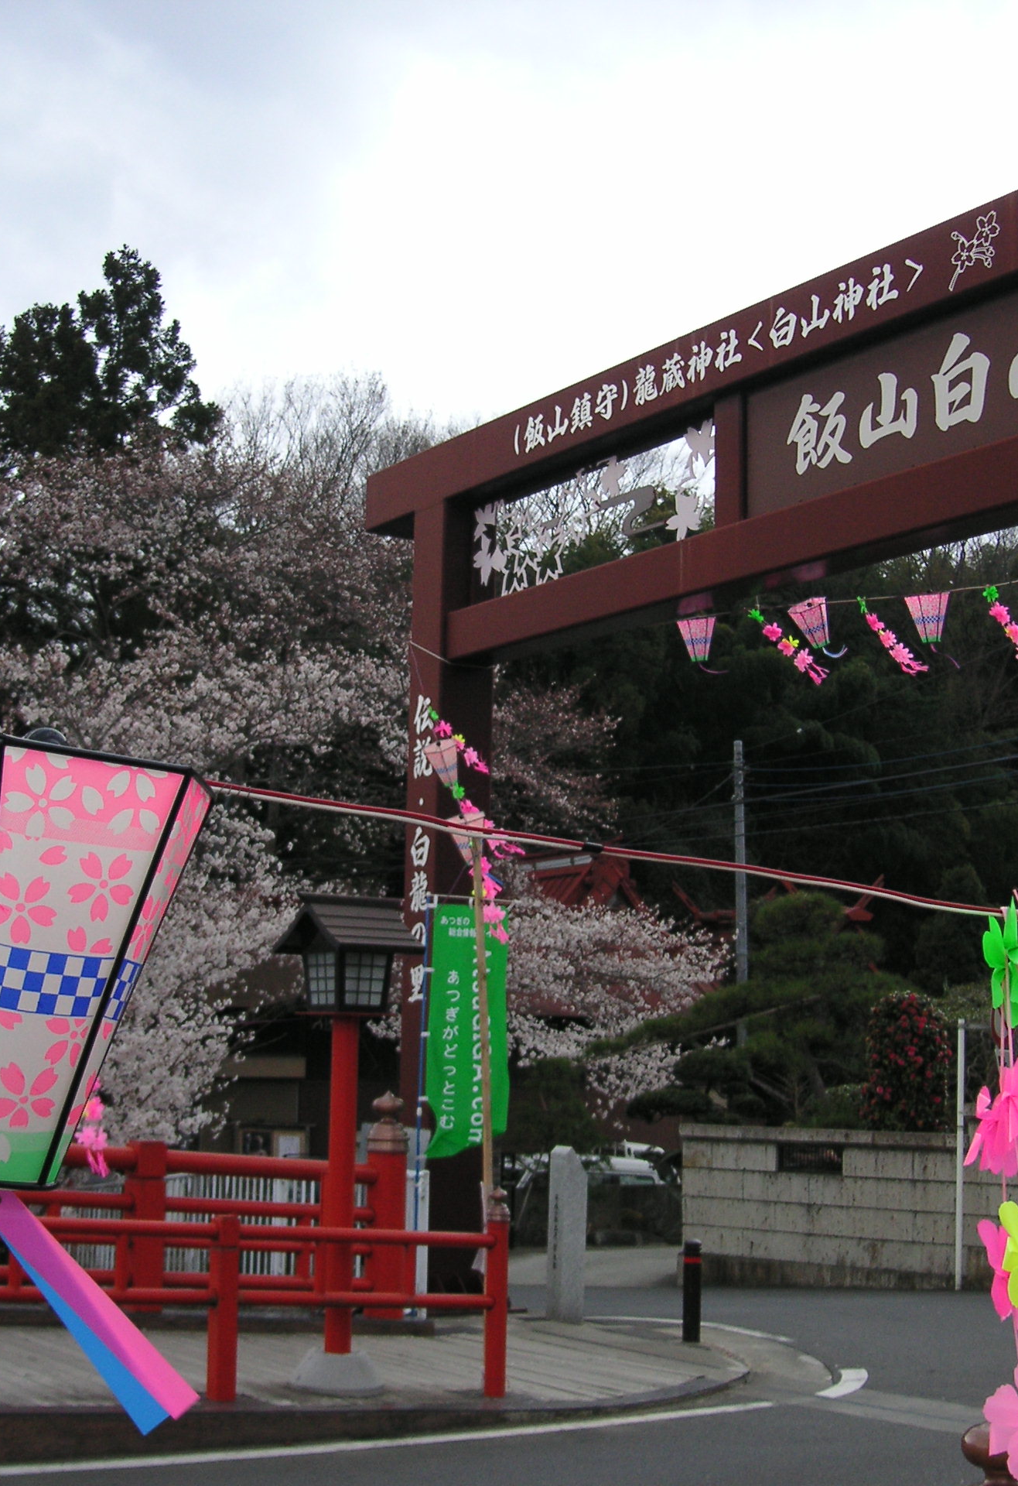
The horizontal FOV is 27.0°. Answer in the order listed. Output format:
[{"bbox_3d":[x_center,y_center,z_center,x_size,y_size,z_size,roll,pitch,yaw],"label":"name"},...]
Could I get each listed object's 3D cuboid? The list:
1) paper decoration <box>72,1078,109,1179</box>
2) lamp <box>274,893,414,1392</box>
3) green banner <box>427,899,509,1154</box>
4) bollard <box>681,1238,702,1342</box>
[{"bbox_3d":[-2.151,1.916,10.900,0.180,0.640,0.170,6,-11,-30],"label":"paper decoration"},{"bbox_3d":[-0.890,2.138,11.562,0.580,2.620,0.750,7,-11,-32],"label":"lamp"},{"bbox_3d":[-0.298,2.003,14.850,0.600,1.780,0.080,6,-10,-29],"label":"green banner"},{"bbox_3d":[1.216,3.633,14.072,0.116,0.680,0.116,6,-11,-30],"label":"bollard"}]

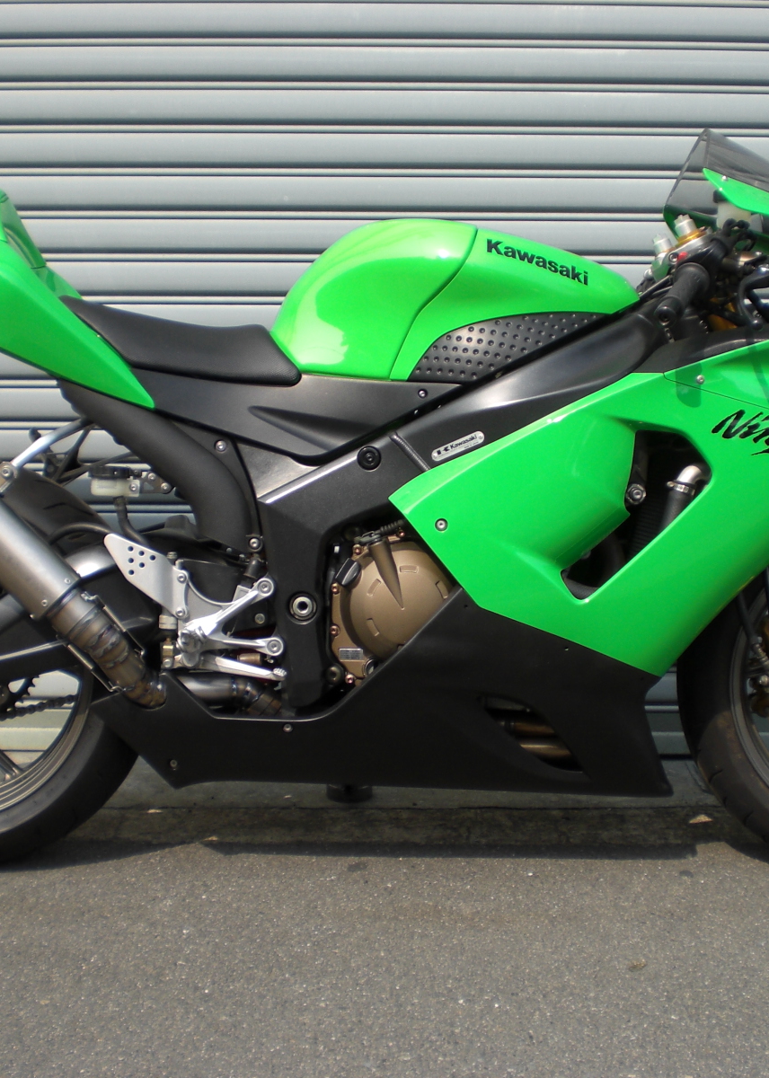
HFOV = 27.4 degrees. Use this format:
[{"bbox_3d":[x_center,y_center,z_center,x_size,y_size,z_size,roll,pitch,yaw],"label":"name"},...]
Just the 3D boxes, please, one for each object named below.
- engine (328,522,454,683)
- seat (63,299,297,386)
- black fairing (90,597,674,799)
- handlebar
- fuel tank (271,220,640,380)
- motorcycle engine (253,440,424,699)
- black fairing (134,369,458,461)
[{"bbox_3d":[0.021,0.098,2.210,0.200,0.195,0.075,0,2,0],"label":"engine"},{"bbox_3d":[-0.293,-0.286,2.335,0.360,0.140,0.270,0,3,1],"label":"seat"},{"bbox_3d":[0.000,0.216,2.335,0.820,0.290,0.360,0,3,1],"label":"black fairing"},{"bbox_3d":[0.399,-0.327,2.110,0.048,0.048,0.150,1,28,26],"label":"handlebar"},{"bbox_3d":[0.104,-0.345,2.335,0.530,0.270,0.340,0,3,1],"label":"fuel tank"},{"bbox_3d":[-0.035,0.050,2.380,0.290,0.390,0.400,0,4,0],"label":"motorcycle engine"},{"bbox_3d":[-0.127,-0.174,2.225,0.460,0.135,0.080,0,3,1],"label":"black fairing"}]

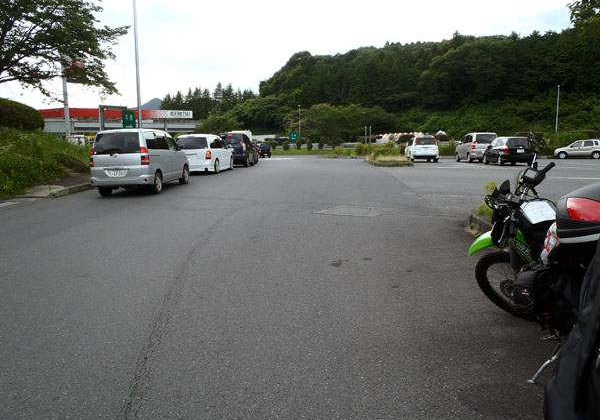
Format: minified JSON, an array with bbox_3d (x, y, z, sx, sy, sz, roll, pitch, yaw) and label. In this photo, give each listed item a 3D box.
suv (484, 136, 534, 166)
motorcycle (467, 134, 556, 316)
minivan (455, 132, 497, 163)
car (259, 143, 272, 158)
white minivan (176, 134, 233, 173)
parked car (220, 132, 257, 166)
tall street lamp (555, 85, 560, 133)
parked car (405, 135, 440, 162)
[{"bbox_3d":[12.054,-3.387,28.119,1.740,1.580,4.350,0,8,5],"label":"suv"},{"bbox_3d":[1.613,0.306,3.044,0.740,1.380,2.100,0,8,6],"label":"motorcycle"},{"bbox_3d":[11.810,-4.144,32.396,1.700,1.850,4.570,0,8,3],"label":"minivan"},{"bbox_3d":[-4.241,-7.282,60.000,1.475,1.690,3.400,-1,8,-3],"label":"car"},{"bbox_3d":[-4.557,-2.764,23.751,1.830,1.760,4.750,0,8,5],"label":"white minivan"},{"bbox_3d":[-3.779,-3.654,29.391,1.740,1.920,4.550,0,8,2],"label":"parked car"},{"bbox_3d":[36.137,-13.942,68.000,0.300,7.100,0.300,-1,8,0],"label":"tall street lamp"},{"bbox_3d":[8.381,-4.215,33.479,1.760,1.700,4.450,0,8,5],"label":"parked car"}]

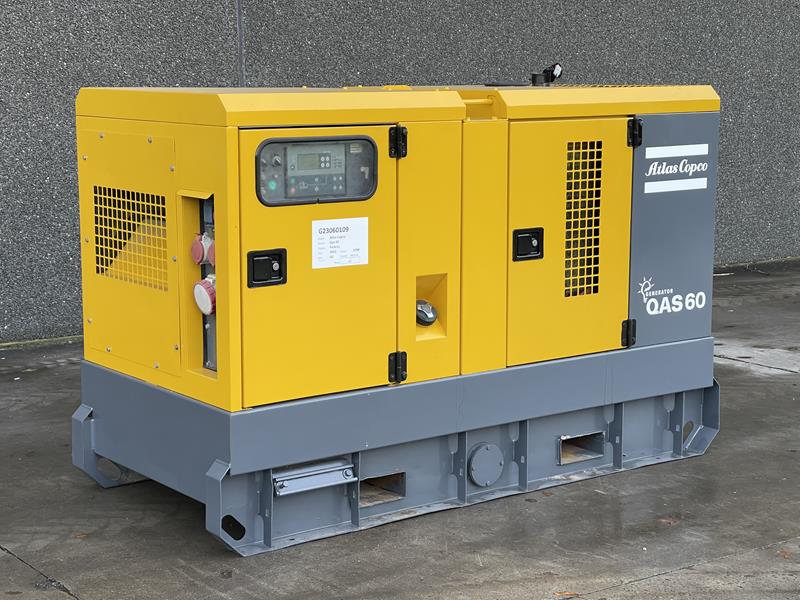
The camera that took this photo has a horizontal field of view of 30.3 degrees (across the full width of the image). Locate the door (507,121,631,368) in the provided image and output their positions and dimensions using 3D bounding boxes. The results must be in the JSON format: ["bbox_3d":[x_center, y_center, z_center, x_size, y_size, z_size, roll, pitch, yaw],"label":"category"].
[{"bbox_3d":[0.591,-0.212,5.182,0.589,0.836,0.040,-6,11,-36],"label":"door"}]

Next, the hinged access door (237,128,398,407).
[{"bbox_3d":[-0.250,-0.114,4.558,0.575,0.831,0.040,-6,11,-36],"label":"hinged access door"}]

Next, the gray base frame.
[{"bbox_3d":[0.041,0.403,5.488,2.226,0.449,1.039,-6,11,-36],"label":"gray base frame"}]

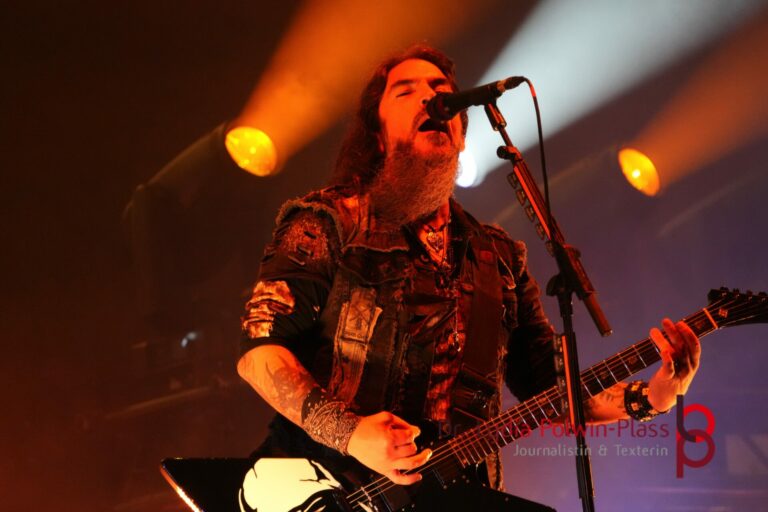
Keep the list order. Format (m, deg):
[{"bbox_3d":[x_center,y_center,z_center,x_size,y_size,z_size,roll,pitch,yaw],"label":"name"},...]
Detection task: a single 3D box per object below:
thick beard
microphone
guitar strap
[{"bbox_3d":[0.049,-0.124,9.750,0.125,0.145,0.110,1,-13,-23],"label":"thick beard"},{"bbox_3d":[0.155,-0.265,9.620,0.195,0.050,0.050,-19,-17,35],"label":"microphone"},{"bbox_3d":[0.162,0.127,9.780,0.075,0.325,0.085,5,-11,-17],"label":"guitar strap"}]

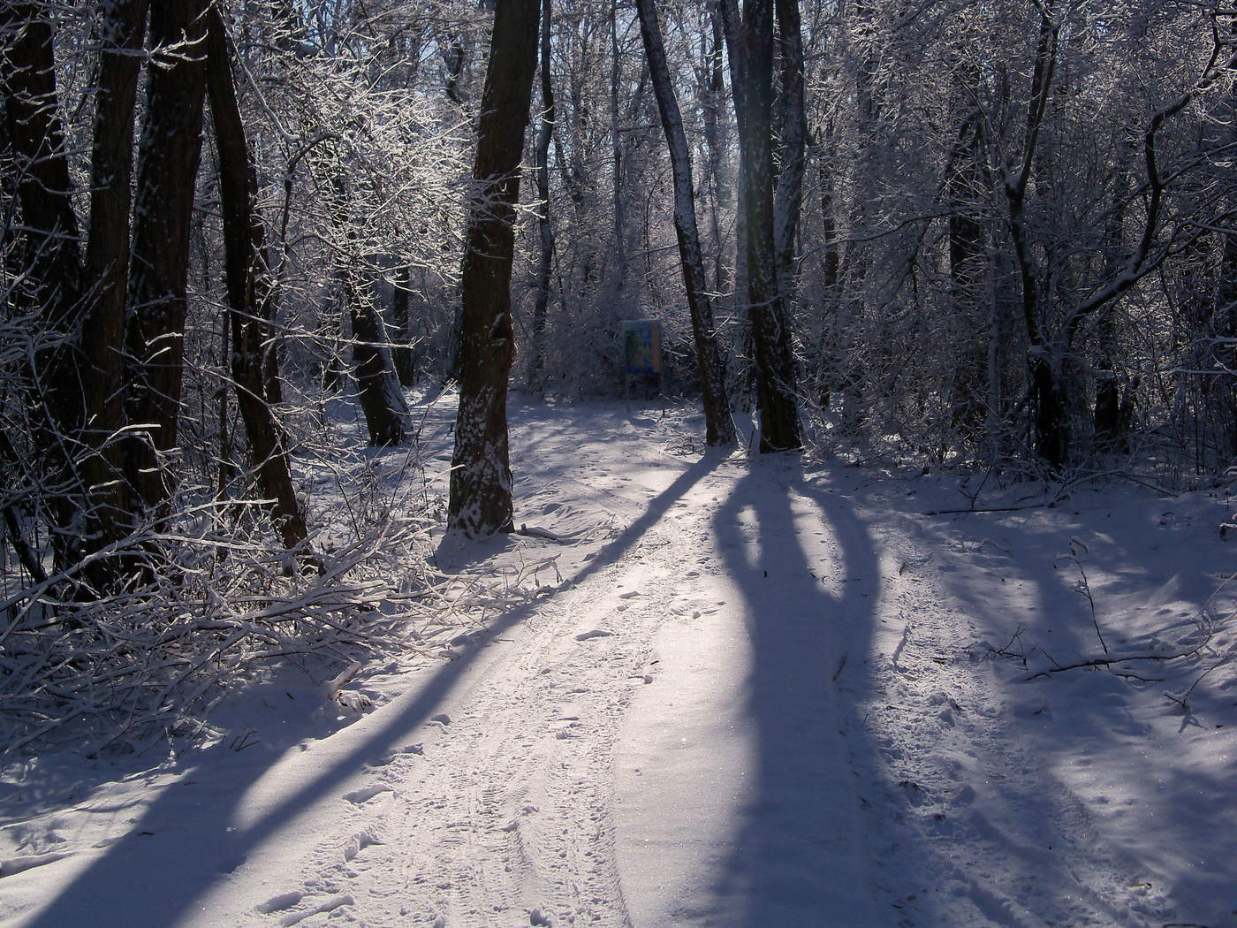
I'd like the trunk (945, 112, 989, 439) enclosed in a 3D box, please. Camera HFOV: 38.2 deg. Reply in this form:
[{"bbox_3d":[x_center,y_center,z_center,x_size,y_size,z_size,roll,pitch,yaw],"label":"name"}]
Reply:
[{"bbox_3d":[5.167,-2.802,26.500,0.580,4.750,0.550,0,4,0],"label":"trunk"}]

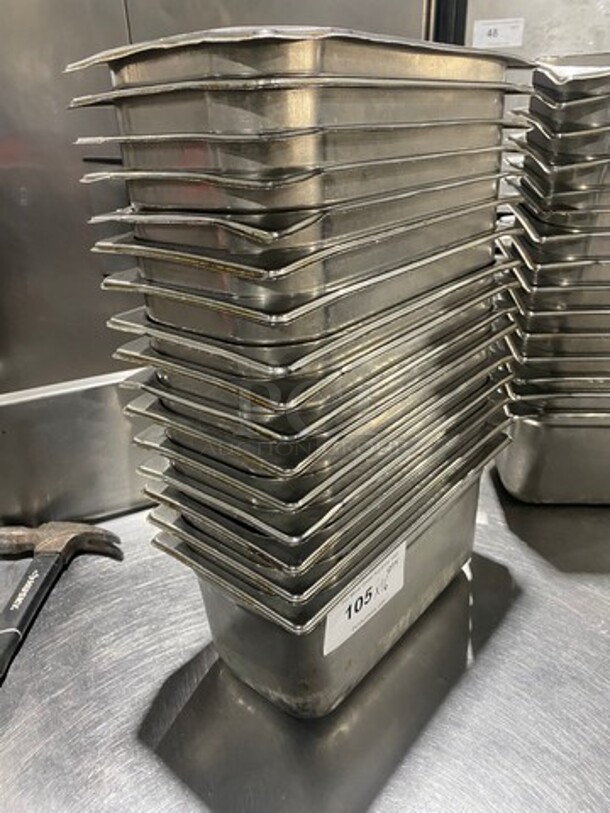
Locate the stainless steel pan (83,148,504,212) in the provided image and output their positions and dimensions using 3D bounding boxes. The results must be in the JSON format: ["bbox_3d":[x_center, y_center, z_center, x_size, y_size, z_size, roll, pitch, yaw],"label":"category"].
[{"bbox_3d":[0.024,-0.122,0.478,0.175,0.130,0.325,17,31,37],"label":"stainless steel pan"}]

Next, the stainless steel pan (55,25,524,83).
[{"bbox_3d":[0.022,-0.179,0.453,0.175,0.130,0.325,17,31,37],"label":"stainless steel pan"}]

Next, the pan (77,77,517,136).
[{"bbox_3d":[0.023,-0.162,0.460,0.175,0.130,0.325,17,31,37],"label":"pan"}]

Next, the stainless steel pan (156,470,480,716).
[{"bbox_3d":[0.045,0.140,0.592,0.168,0.148,0.320,17,32,37],"label":"stainless steel pan"}]

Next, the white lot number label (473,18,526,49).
[{"bbox_3d":[0.397,-0.764,1.252,0.102,0.051,0.002,-3,25,0],"label":"white lot number label"}]

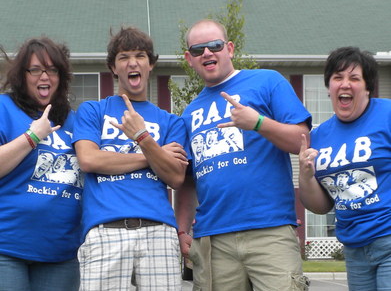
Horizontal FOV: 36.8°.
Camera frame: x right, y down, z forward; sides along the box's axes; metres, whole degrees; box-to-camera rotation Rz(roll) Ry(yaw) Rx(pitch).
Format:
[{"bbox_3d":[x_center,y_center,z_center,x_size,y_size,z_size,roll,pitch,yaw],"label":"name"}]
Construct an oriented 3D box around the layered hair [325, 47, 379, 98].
[{"bbox_3d":[0.600,-0.282,2.250,0.200,0.210,0.225,1,-5,25],"label":"layered hair"}]

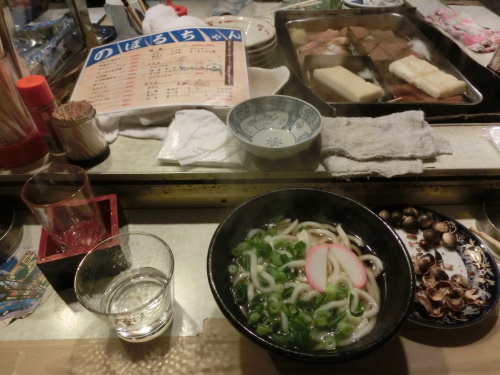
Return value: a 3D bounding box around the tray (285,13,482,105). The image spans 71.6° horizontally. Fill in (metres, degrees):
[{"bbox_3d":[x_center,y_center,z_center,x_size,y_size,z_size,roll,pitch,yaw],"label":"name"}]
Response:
[{"bbox_3d":[0.248,-0.264,0.745,0.287,0.065,0.420,-2,44,-1],"label":"tray"}]

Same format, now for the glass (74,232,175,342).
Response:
[{"bbox_3d":[-0.119,0.110,0.364,0.091,0.086,0.091,-1,44,0],"label":"glass"}]

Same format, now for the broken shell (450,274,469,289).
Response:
[{"bbox_3d":[0.236,0.106,0.390,0.020,0.012,0.016,-1,44,0],"label":"broken shell"}]

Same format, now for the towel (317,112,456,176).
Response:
[{"bbox_3d":[0.182,-0.066,0.481,0.172,0.029,0.115,-2,44,-1],"label":"towel"}]

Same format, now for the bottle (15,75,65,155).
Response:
[{"bbox_3d":[-0.269,-0.093,0.462,0.038,0.100,0.038,-1,44,0],"label":"bottle"}]

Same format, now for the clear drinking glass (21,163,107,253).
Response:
[{"bbox_3d":[-0.213,0.034,0.417,0.068,0.103,0.068,-1,44,0],"label":"clear drinking glass"}]

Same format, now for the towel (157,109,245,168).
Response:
[{"bbox_3d":[-0.063,-0.072,0.494,0.113,0.021,0.113,-1,44,0],"label":"towel"}]

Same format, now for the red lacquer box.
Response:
[{"bbox_3d":[-0.201,0.066,0.433,0.085,0.055,0.085,-13,45,-12],"label":"red lacquer box"}]

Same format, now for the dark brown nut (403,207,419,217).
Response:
[{"bbox_3d":[0.217,0.035,0.468,0.019,0.018,0.019,0,44,0],"label":"dark brown nut"}]

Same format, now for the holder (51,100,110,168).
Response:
[{"bbox_3d":[-0.226,-0.072,0.462,0.058,0.069,0.058,-1,44,0],"label":"holder"}]

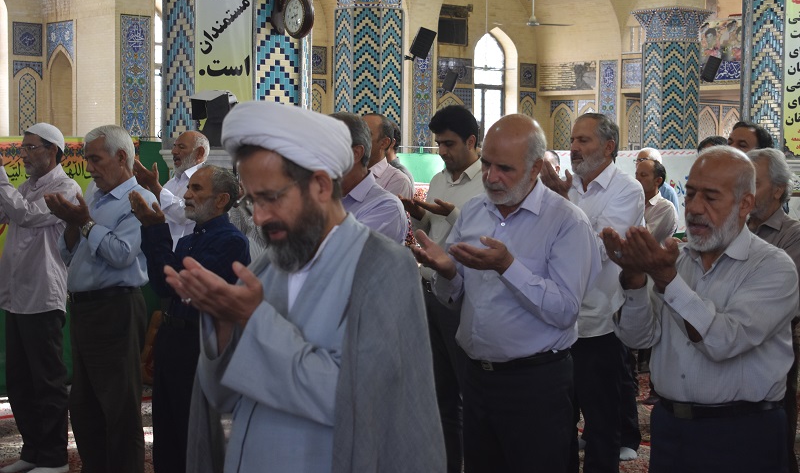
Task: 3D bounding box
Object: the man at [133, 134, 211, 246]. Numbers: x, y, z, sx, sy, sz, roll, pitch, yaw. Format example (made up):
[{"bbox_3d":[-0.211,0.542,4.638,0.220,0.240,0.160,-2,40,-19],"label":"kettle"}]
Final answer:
[{"bbox_3d":[-1.260,0.262,7.150,0.560,1.720,0.530,-1,3,-37],"label":"man"}]

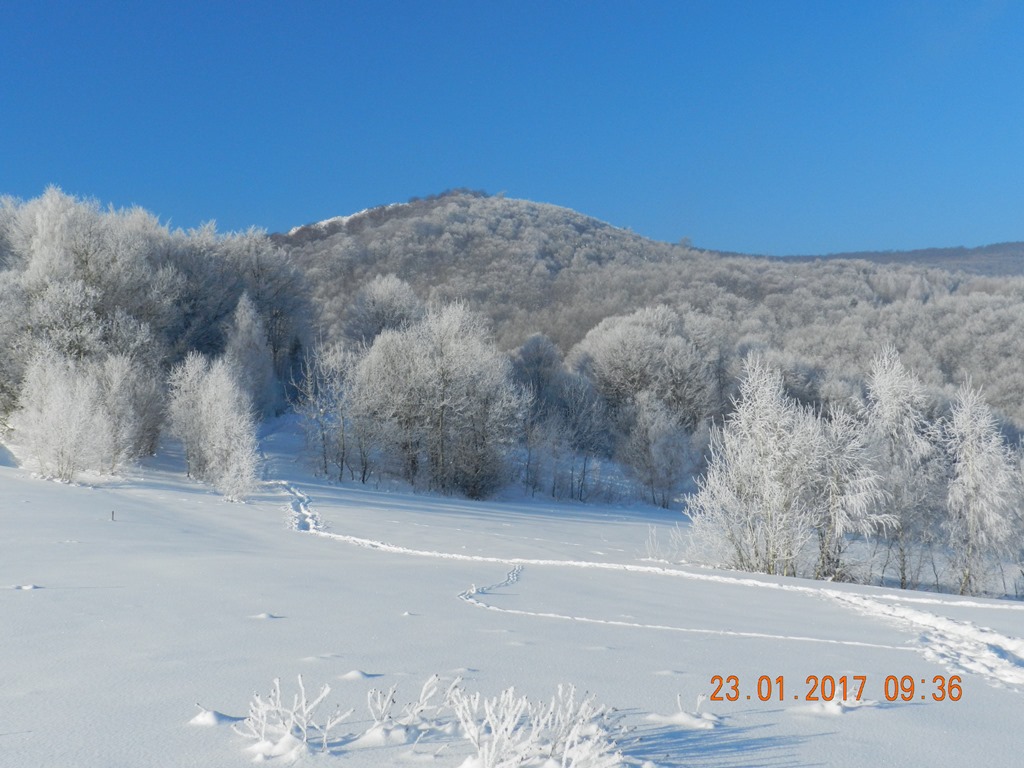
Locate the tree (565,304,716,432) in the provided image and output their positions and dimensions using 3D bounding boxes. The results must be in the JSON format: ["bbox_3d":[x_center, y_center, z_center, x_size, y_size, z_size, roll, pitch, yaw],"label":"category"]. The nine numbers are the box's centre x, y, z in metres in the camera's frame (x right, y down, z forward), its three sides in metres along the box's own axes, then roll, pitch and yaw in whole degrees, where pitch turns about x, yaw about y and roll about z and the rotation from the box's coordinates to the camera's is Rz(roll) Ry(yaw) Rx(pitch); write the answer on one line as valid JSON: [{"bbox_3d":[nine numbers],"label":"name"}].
[{"bbox_3d":[8.230,-0.290,72.000,9.200,9.300,8.600,0,0,0],"label":"tree"}]

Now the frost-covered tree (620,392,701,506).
[{"bbox_3d":[5.590,2.480,42.000,3.050,4.350,2.900,0,0,0],"label":"frost-covered tree"}]

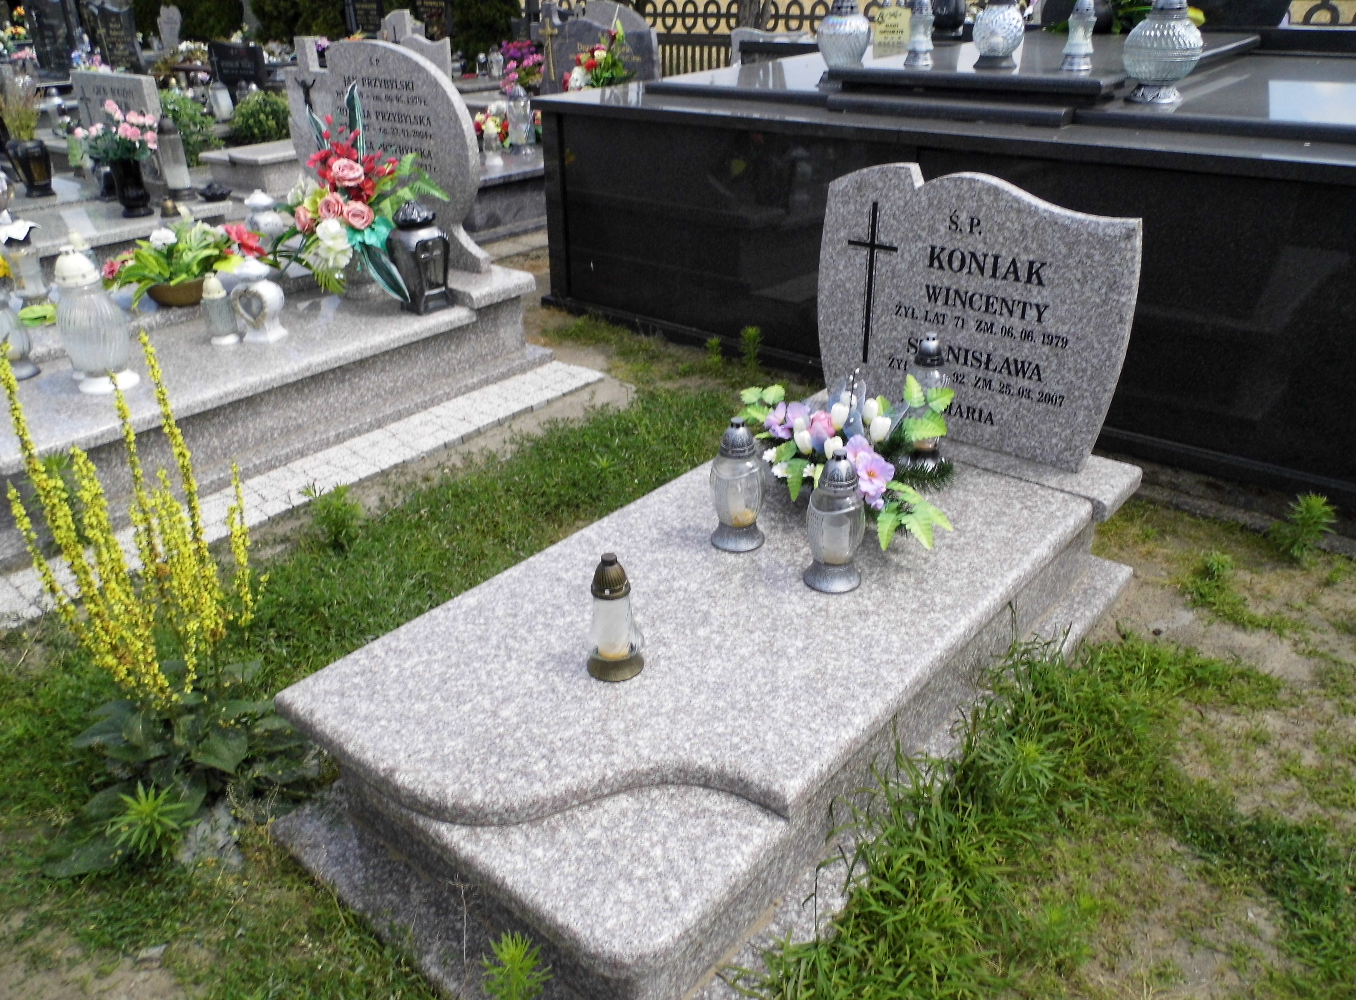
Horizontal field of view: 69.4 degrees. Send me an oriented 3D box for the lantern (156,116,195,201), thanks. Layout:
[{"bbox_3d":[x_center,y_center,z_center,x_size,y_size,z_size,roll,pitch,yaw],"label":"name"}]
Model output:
[{"bbox_3d":[-2.719,-1.849,5.274,0.130,0.410,0.130,19,33,34],"label":"lantern"}]

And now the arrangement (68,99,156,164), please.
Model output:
[{"bbox_3d":[-3.182,-2.082,5.523,0.440,0.336,0.396,22,35,35],"label":"arrangement"}]

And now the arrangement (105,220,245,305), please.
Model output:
[{"bbox_3d":[-1.951,-0.913,3.769,0.500,0.250,0.360,-13,29,-22],"label":"arrangement"}]

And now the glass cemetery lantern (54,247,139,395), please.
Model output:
[{"bbox_3d":[-2.063,-0.636,3.437,0.216,0.480,0.216,22,35,35],"label":"glass cemetery lantern"}]

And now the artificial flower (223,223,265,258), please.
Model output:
[{"bbox_3d":[-1.698,-1.001,3.800,0.150,0.120,0.100,-11,28,-19],"label":"artificial flower"}]

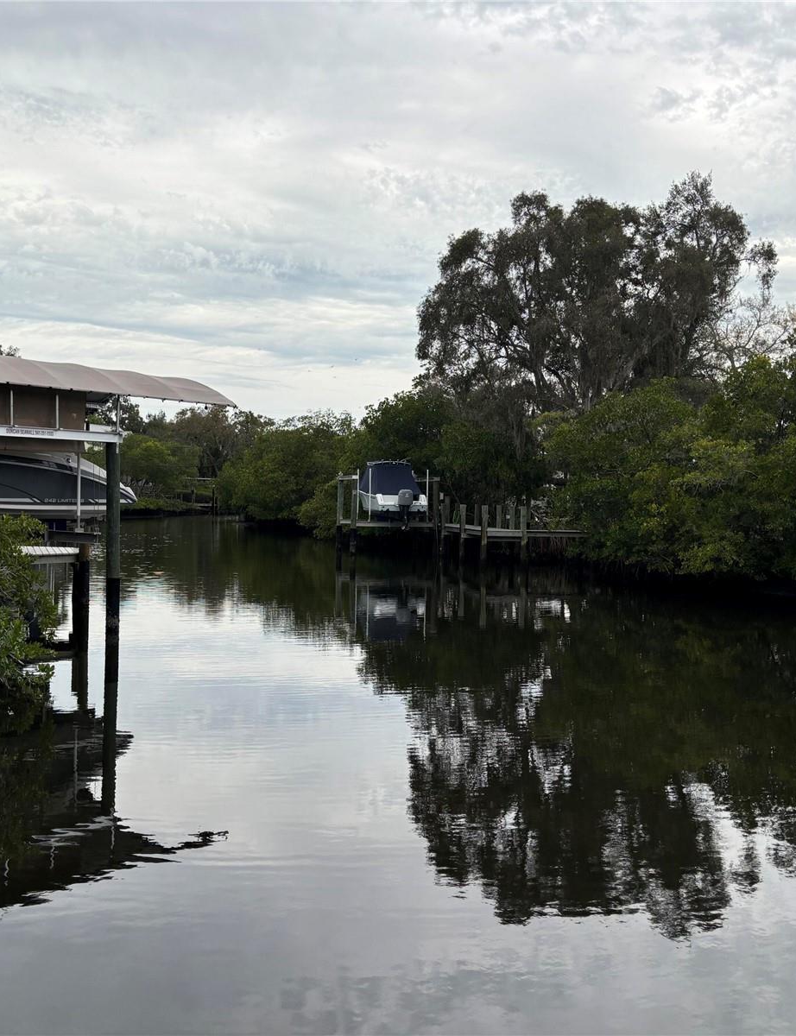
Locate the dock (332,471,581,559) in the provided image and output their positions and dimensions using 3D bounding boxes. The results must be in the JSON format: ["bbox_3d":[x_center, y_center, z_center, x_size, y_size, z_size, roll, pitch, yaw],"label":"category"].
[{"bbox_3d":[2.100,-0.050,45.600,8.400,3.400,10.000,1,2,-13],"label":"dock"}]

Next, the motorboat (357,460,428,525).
[{"bbox_3d":[-0.380,-1.200,48.000,2.600,3.050,7.200,1,2,-11],"label":"motorboat"}]

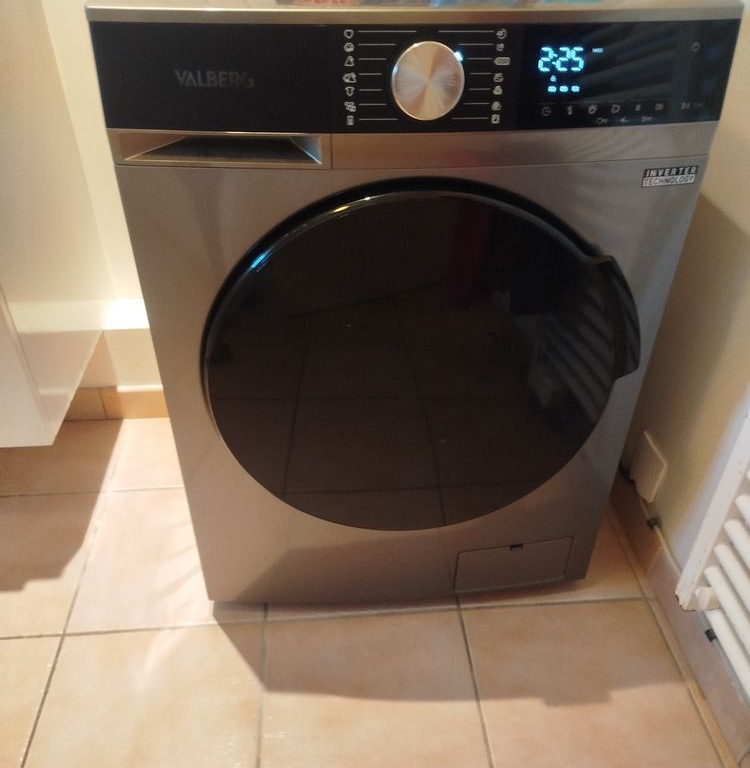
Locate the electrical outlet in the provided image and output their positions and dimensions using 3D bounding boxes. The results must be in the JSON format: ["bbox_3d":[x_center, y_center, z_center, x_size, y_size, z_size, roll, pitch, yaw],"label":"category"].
[{"bbox_3d":[0.435,0.130,1.101,0.018,0.090,0.078,-2,36,-4],"label":"electrical outlet"}]

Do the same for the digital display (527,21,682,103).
[{"bbox_3d":[0.212,-0.301,0.653,0.150,0.074,0.012,-2,36,-4],"label":"digital display"}]

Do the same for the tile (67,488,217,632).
[{"bbox_3d":[-0.335,0.290,1.197,0.302,0.012,0.302,-2,36,-4],"label":"tile"}]

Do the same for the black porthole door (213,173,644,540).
[{"bbox_3d":[0.054,-0.005,0.830,0.505,0.487,0.060,-2,36,-4],"label":"black porthole door"}]

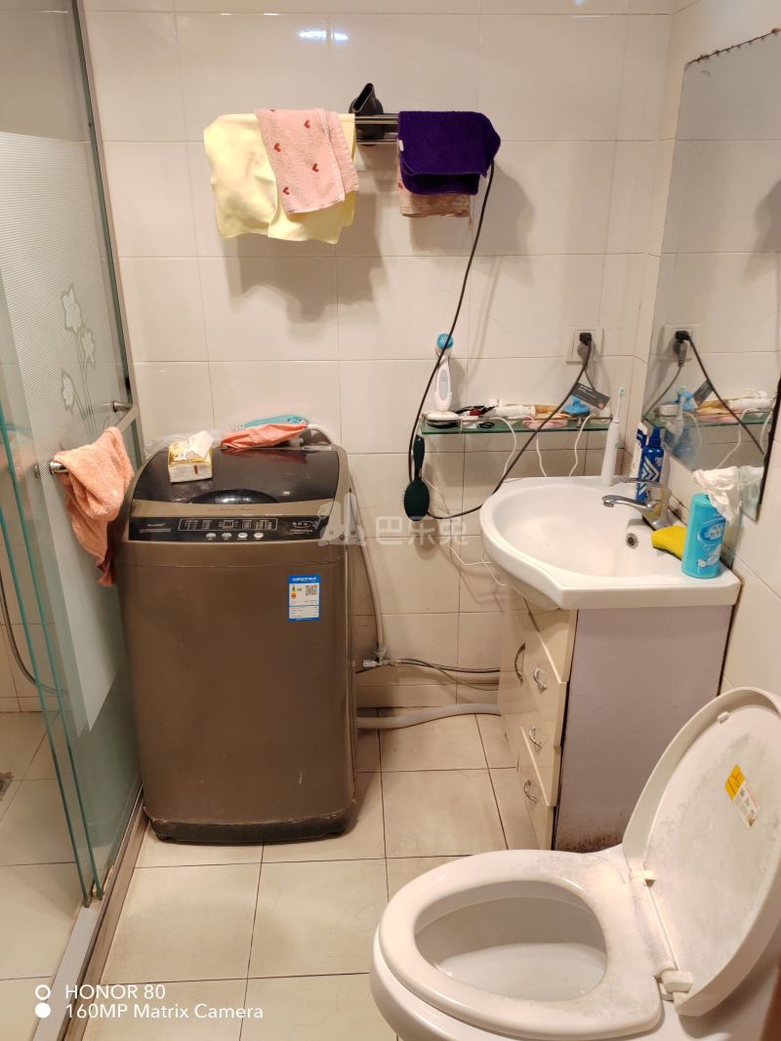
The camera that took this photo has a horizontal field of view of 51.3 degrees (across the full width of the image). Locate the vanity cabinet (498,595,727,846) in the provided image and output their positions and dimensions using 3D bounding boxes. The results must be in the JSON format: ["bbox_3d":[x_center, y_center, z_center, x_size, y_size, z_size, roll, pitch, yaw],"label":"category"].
[{"bbox_3d":[0.505,0.391,2.028,0.340,0.735,0.565,-1,24,-2],"label":"vanity cabinet"}]

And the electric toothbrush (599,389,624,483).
[{"bbox_3d":[0.558,-0.210,2.024,0.032,0.245,0.030,20,31,37],"label":"electric toothbrush"}]

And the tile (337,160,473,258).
[{"bbox_3d":[0.033,-0.758,1.924,0.330,0.252,0.010,-1,24,-3],"label":"tile"}]

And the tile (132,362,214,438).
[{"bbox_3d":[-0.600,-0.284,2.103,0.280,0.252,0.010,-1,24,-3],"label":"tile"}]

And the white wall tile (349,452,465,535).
[{"bbox_3d":[0.036,-0.069,2.231,0.330,0.252,0.010,-1,24,-3],"label":"white wall tile"}]

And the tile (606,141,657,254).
[{"bbox_3d":[0.579,-0.773,1.950,0.104,0.252,0.010,-1,24,-3],"label":"tile"}]

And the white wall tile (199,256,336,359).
[{"bbox_3d":[-0.296,-0.520,2.006,0.329,0.251,0.010,-1,24,-2],"label":"white wall tile"}]

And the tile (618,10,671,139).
[{"bbox_3d":[0.571,-0.994,1.832,0.093,0.251,0.010,-1,24,-2],"label":"tile"}]

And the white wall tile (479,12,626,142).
[{"bbox_3d":[0.361,-0.998,1.838,0.330,0.252,0.010,-1,24,-3],"label":"white wall tile"}]

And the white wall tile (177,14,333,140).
[{"bbox_3d":[-0.298,-0.981,1.807,0.330,0.252,0.010,-1,24,-3],"label":"white wall tile"}]

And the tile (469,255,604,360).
[{"bbox_3d":[0.363,-0.537,2.042,0.330,0.252,0.010,-1,24,-3],"label":"tile"}]

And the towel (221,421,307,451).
[{"bbox_3d":[-0.314,-0.205,2.036,0.220,0.075,0.120,-1,24,-3],"label":"towel"}]

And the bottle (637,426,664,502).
[{"bbox_3d":[0.612,-0.129,1.903,0.055,0.185,0.055,8,25,17],"label":"bottle"}]

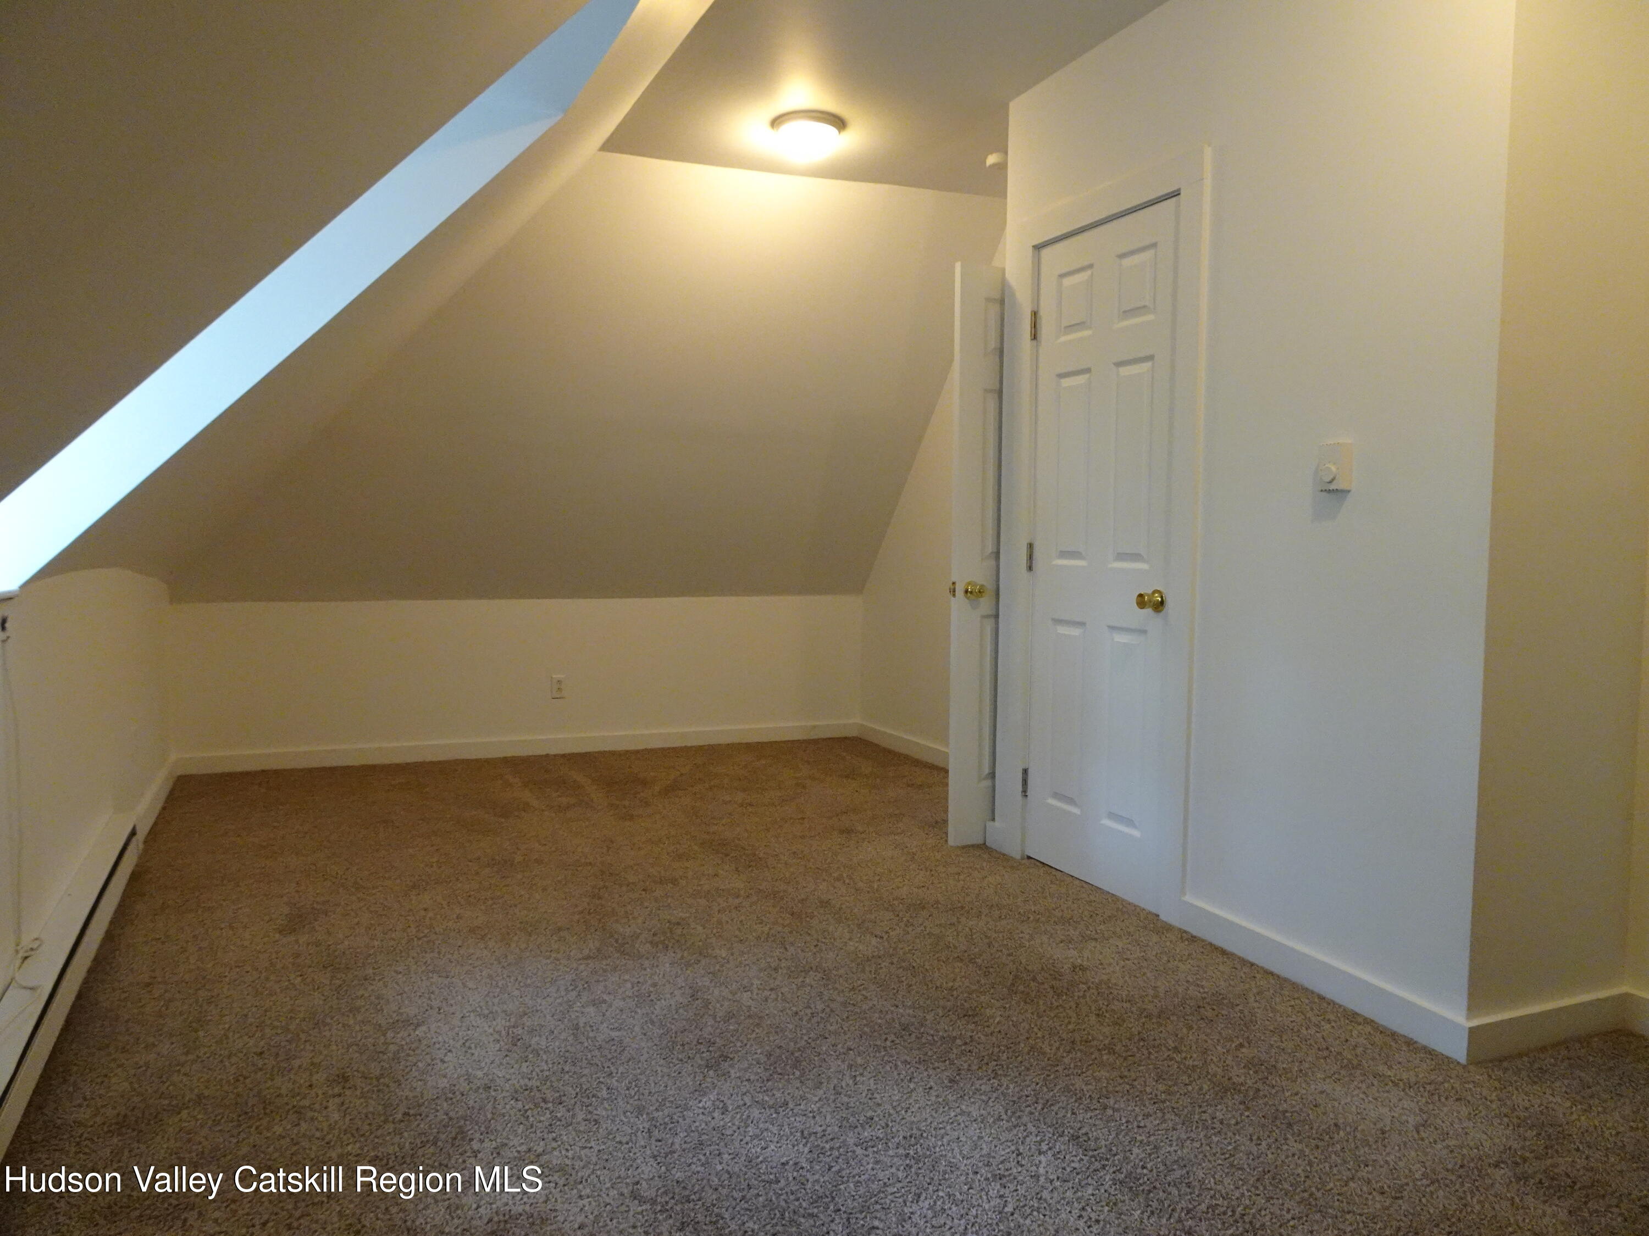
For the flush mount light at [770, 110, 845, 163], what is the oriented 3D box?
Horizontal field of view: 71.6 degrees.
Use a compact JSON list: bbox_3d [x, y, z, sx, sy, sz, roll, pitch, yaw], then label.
[{"bbox_3d":[-0.058,-1.707,4.083,0.275,0.115,0.275,1,4,0],"label":"flush mount light"}]

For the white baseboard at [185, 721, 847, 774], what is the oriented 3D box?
[{"bbox_3d":[-1.337,0.634,5.656,3.290,0.080,0.017,-1,4,-22],"label":"white baseboard"}]

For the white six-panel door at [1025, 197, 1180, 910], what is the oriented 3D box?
[{"bbox_3d":[0.854,-0.183,3.511,0.040,2.013,0.715,-1,4,-23],"label":"white six-panel door"}]

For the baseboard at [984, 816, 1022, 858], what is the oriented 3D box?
[{"bbox_3d":[0.628,0.771,3.961,0.017,0.083,0.220,-1,4,-23],"label":"baseboard"}]

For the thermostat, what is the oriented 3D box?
[{"bbox_3d":[1.173,-0.344,2.633,0.041,0.112,0.068,-1,4,-23],"label":"thermostat"}]

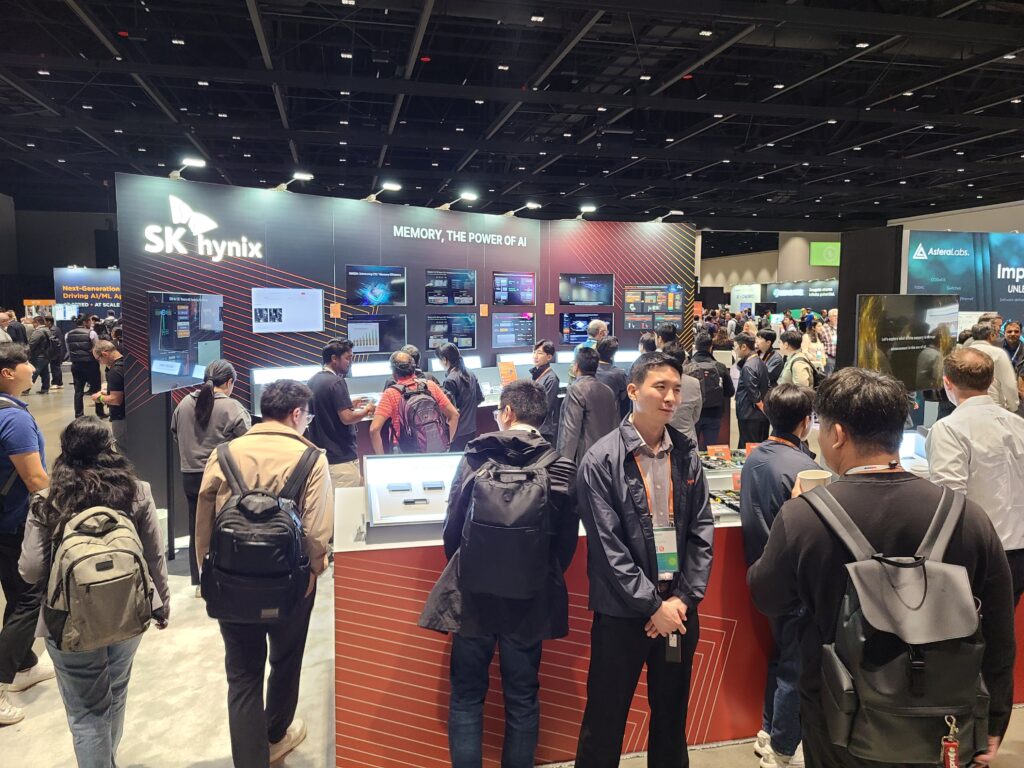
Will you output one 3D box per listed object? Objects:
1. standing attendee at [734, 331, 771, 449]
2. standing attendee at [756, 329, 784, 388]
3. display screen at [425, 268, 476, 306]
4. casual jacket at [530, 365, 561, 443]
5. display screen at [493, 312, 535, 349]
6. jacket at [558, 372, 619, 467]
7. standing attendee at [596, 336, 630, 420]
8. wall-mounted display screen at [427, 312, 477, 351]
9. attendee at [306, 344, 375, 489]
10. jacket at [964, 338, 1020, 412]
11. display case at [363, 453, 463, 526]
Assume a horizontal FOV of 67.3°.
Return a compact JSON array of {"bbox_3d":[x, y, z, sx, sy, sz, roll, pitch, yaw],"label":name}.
[{"bbox_3d":[2.396,0.335,7.675,0.360,1.695,0.500,5,8,39],"label":"standing attendee"},{"bbox_3d":[2.707,0.282,8.072,0.360,1.719,0.500,2,6,17],"label":"standing attendee"},{"bbox_3d":[-0.670,-1.056,8.452,0.730,0.420,0.060,-5,8,-43],"label":"display screen"},{"bbox_3d":[0.294,0.162,6.750,0.280,0.700,0.470,-2,6,-24],"label":"casual jacket"},{"bbox_3d":[0.032,-0.641,9.166,0.730,0.420,0.060,-5,8,-43],"label":"display screen"},{"bbox_3d":[0.575,0.288,5.861,0.530,0.723,0.340,-4,7,-34],"label":"jacket"},{"bbox_3d":[0.904,0.395,7.179,0.500,1.678,0.360,2,6,16],"label":"standing attendee"},{"bbox_3d":[-0.680,-0.589,8.720,0.725,0.410,0.060,-5,8,-42],"label":"wall-mounted display screen"},{"bbox_3d":[-1.253,0.531,5.584,0.500,1.735,0.520,-6,8,-43],"label":"attendee"},{"bbox_3d":[4.168,-0.018,6.734,0.360,0.751,0.560,-6,8,-43],"label":"jacket"},{"bbox_3d":[-0.345,0.480,3.425,0.620,0.280,0.460,-1,6,-14],"label":"display case"}]

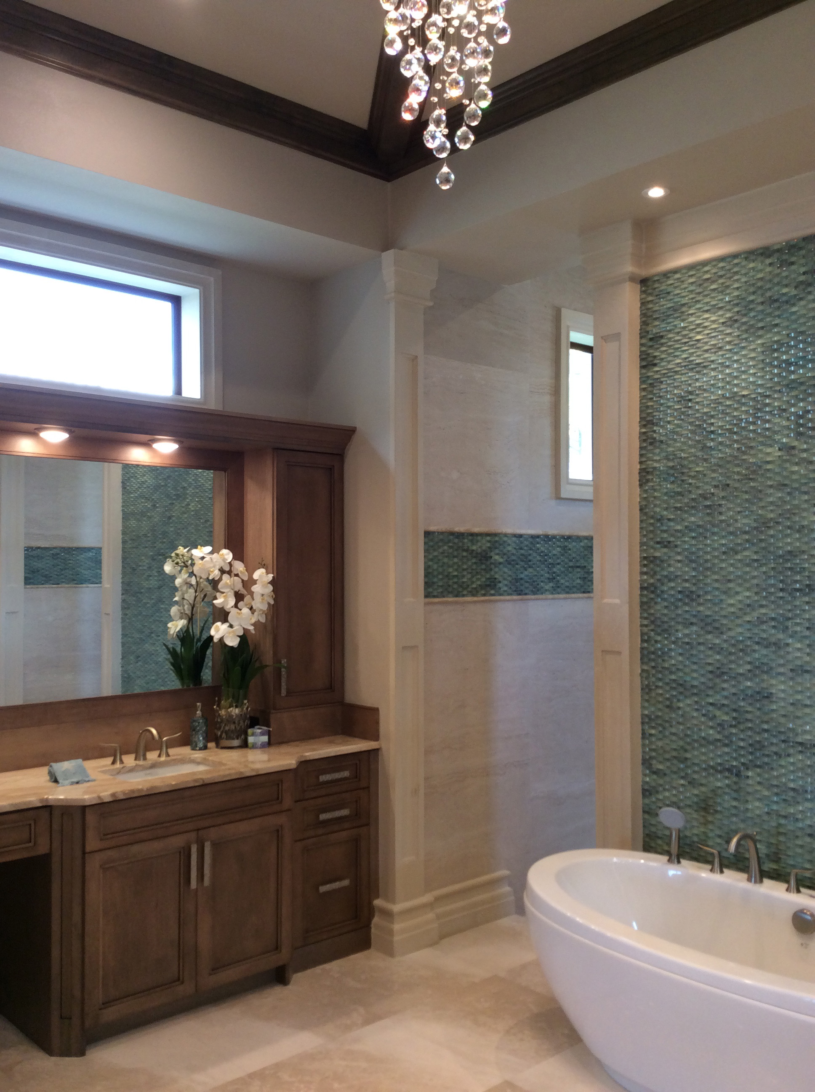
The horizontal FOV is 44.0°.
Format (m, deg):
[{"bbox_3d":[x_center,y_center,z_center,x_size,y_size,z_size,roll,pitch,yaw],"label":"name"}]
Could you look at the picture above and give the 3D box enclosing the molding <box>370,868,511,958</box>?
[{"bbox_3d":[0.185,1.650,4.594,0.785,0.215,0.120,1,-1,-42],"label":"molding"}]

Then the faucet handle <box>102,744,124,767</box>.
[{"bbox_3d":[-1.167,0.816,3.973,0.103,0.091,0.050,1,-1,-42],"label":"faucet handle"}]

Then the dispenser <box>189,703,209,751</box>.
[{"bbox_3d":[-0.890,0.768,4.302,0.076,0.193,0.078,0,-1,-14],"label":"dispenser"}]

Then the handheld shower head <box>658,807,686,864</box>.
[{"bbox_3d":[0.970,1.053,3.692,0.075,0.198,0.092,1,-1,-42],"label":"handheld shower head"}]

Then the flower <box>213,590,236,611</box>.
[{"bbox_3d":[-0.771,0.230,4.250,0.092,0.090,0.055,0,-1,15],"label":"flower"}]

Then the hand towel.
[{"bbox_3d":[-1.236,0.824,3.691,0.150,0.068,0.120,1,-1,-42],"label":"hand towel"}]

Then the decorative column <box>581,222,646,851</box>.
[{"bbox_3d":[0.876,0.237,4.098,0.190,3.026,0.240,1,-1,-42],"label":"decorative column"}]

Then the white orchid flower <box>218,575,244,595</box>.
[{"bbox_3d":[-0.745,0.164,4.250,0.105,0.090,0.055,0,-1,12],"label":"white orchid flower"}]

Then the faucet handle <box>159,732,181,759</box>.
[{"bbox_3d":[-0.976,0.818,4.144,0.107,0.091,0.050,1,-1,-42],"label":"faucet handle"}]

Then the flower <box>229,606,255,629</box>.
[{"bbox_3d":[-0.698,0.307,4.250,0.105,0.095,0.050,0,-1,-5],"label":"flower"}]

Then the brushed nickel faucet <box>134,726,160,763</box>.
[{"bbox_3d":[-1.034,0.790,4.017,0.050,0.142,0.178,1,-1,-42],"label":"brushed nickel faucet"}]

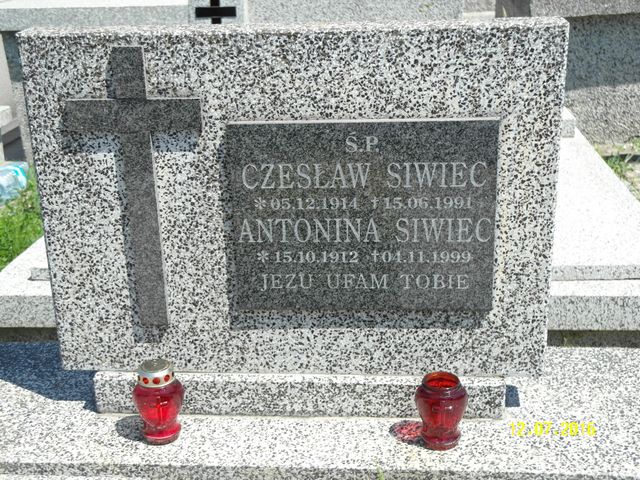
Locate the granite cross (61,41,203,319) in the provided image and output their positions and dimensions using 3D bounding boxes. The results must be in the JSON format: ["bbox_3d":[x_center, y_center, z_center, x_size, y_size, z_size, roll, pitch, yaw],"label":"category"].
[{"bbox_3d":[-0.273,-0.073,1.403,0.205,0.446,0.020,0,20,5],"label":"granite cross"}]

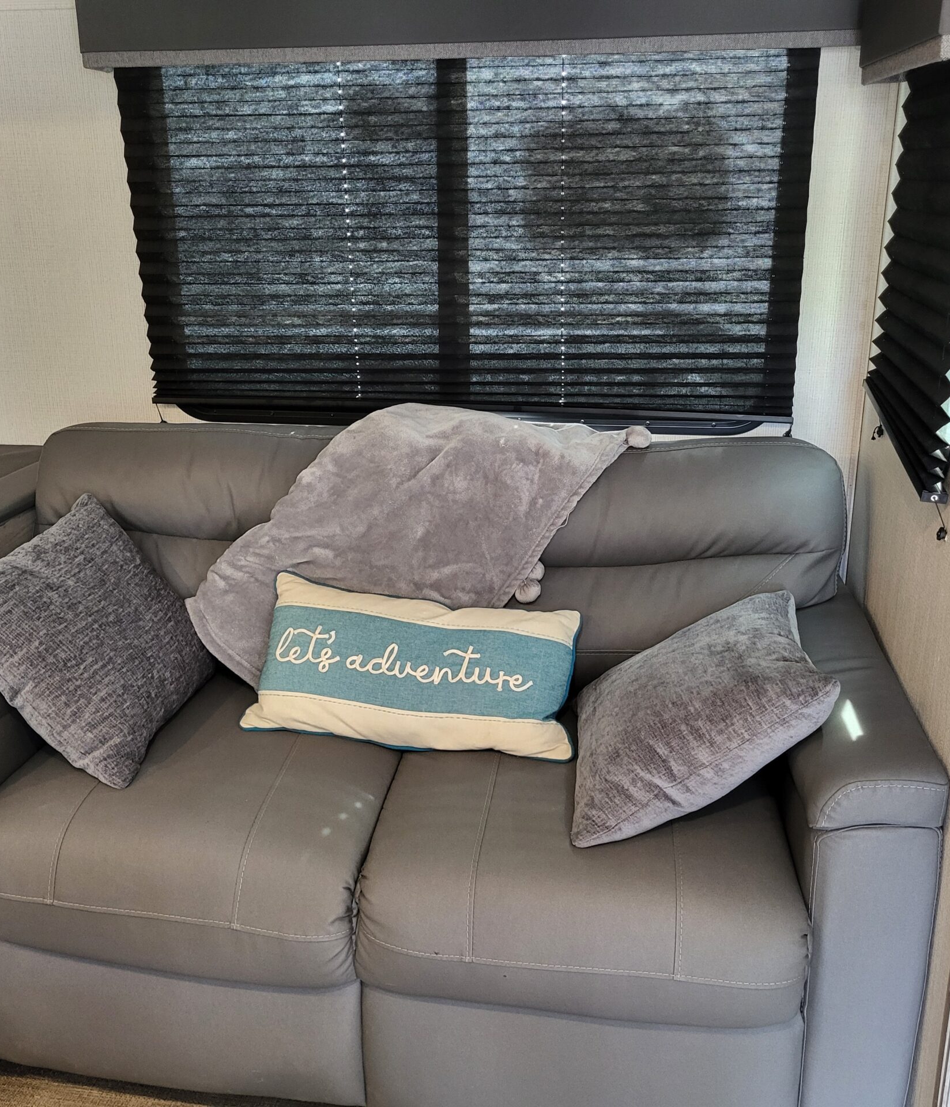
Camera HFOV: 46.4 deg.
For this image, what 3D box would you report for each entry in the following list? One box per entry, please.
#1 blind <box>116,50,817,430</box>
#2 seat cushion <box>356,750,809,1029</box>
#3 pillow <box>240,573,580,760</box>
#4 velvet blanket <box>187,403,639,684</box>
[{"bbox_3d":[-0.041,-0.566,2.082,1.275,0.666,0.069,2,18,10],"label":"blind"},{"bbox_3d":[0.175,0.430,1.709,0.598,0.206,0.575,2,18,10],"label":"seat cushion"},{"bbox_3d":[-0.101,0.183,1.807,0.538,0.266,0.125,4,-24,13],"label":"pillow"},{"bbox_3d":[-0.088,-0.015,2.000,0.794,0.438,0.325,2,18,10],"label":"velvet blanket"}]

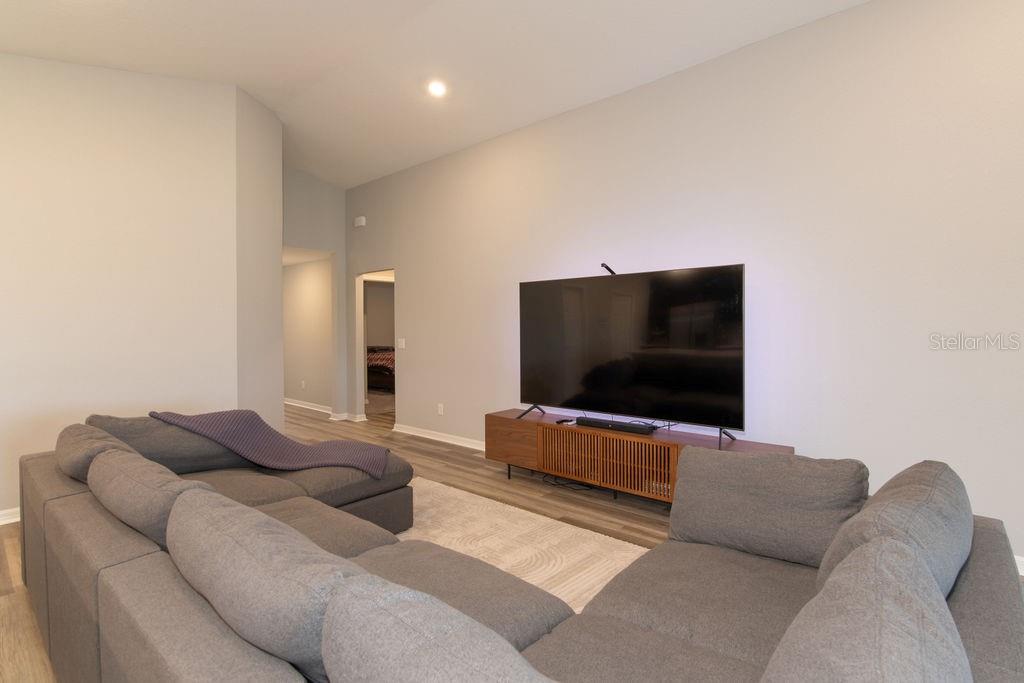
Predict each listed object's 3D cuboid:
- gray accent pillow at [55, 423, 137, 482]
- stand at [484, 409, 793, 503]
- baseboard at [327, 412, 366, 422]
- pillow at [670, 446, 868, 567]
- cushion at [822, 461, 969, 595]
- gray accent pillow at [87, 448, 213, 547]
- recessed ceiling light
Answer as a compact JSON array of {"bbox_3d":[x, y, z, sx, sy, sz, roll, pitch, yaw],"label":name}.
[{"bbox_3d":[-1.825,0.593,2.184,0.740,0.450,0.220,1,24,41],"label":"gray accent pillow"},{"bbox_3d":[0.802,0.946,3.736,2.330,0.540,0.460,1,1,41],"label":"stand"},{"bbox_3d":[-2.393,1.103,7.086,0.490,0.095,0.330,1,1,41],"label":"baseboard"},{"bbox_3d":[0.986,0.626,1.903,0.690,0.420,0.210,1,-19,34],"label":"pillow"},{"bbox_3d":[1.044,0.595,1.325,0.220,0.490,0.720,32,21,36],"label":"cushion"},{"bbox_3d":[-1.252,0.598,1.731,0.750,0.460,0.220,1,27,39],"label":"gray accent pillow"},{"bbox_3d":[-0.670,-2.268,4.348,0.170,0.030,0.170,5,-5,0],"label":"recessed ceiling light"}]

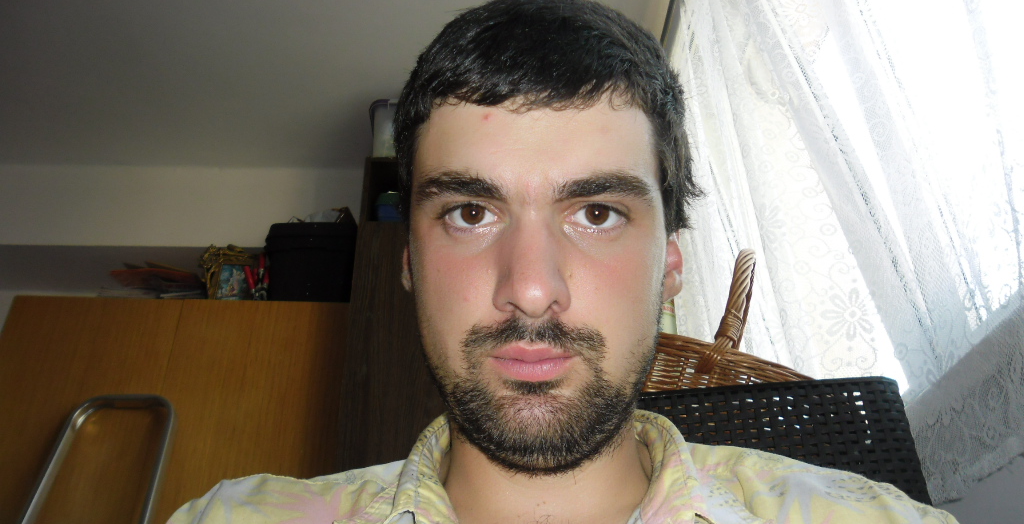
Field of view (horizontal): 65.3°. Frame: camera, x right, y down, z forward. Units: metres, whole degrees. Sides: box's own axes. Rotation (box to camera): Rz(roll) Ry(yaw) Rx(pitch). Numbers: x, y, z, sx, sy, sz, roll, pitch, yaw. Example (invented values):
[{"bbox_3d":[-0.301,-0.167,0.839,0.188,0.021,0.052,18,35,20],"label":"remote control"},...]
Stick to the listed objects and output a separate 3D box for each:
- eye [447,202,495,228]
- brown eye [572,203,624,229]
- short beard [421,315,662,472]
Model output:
[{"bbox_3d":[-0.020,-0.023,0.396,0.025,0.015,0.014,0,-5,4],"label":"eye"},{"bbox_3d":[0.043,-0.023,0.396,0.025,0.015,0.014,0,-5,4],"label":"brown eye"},{"bbox_3d":[0.015,0.068,0.420,0.129,0.085,0.072,0,-5,4],"label":"short beard"}]

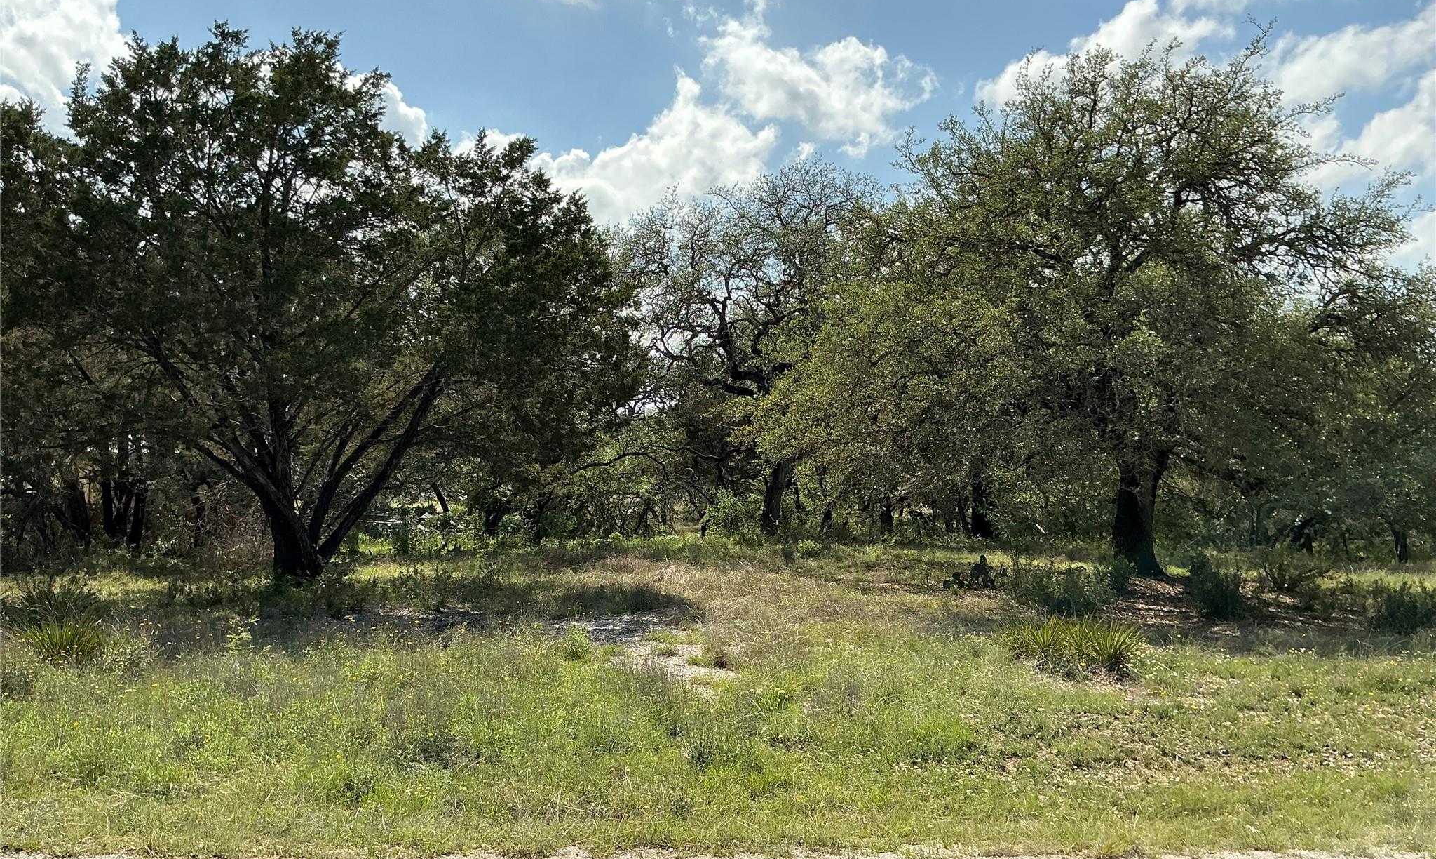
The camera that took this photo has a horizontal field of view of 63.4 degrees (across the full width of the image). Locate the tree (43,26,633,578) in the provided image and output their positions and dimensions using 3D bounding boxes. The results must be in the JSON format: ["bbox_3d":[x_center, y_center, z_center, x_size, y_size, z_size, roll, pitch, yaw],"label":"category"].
[{"bbox_3d":[-5.721,-1.927,17.500,8.800,8.200,7.800,0,-2,0],"label":"tree"}]

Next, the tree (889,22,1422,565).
[{"bbox_3d":[6.754,-1.938,18.000,8.000,8.300,7.300,0,-2,0],"label":"tree"}]

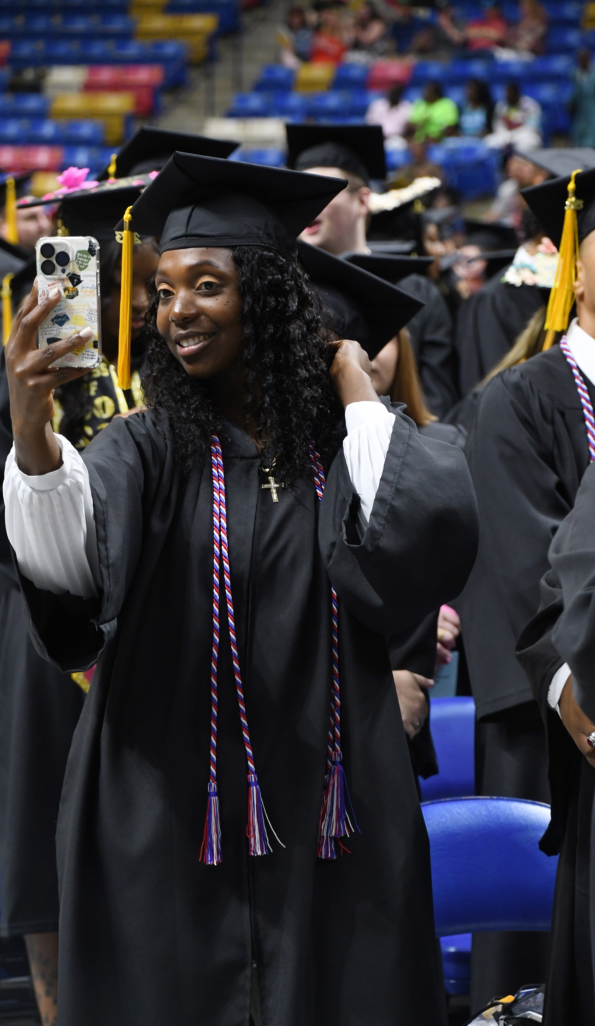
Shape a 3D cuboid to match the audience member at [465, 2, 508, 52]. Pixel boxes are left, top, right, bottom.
[{"bbox_3d":[2.145,-5.176,43.662,0.520,1.220,0.750,2,5,20],"label":"audience member"}]

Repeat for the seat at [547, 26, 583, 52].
[{"bbox_3d":[3.013,-5.137,43.444,0.480,0.700,0.500,2,5,23],"label":"seat"}]

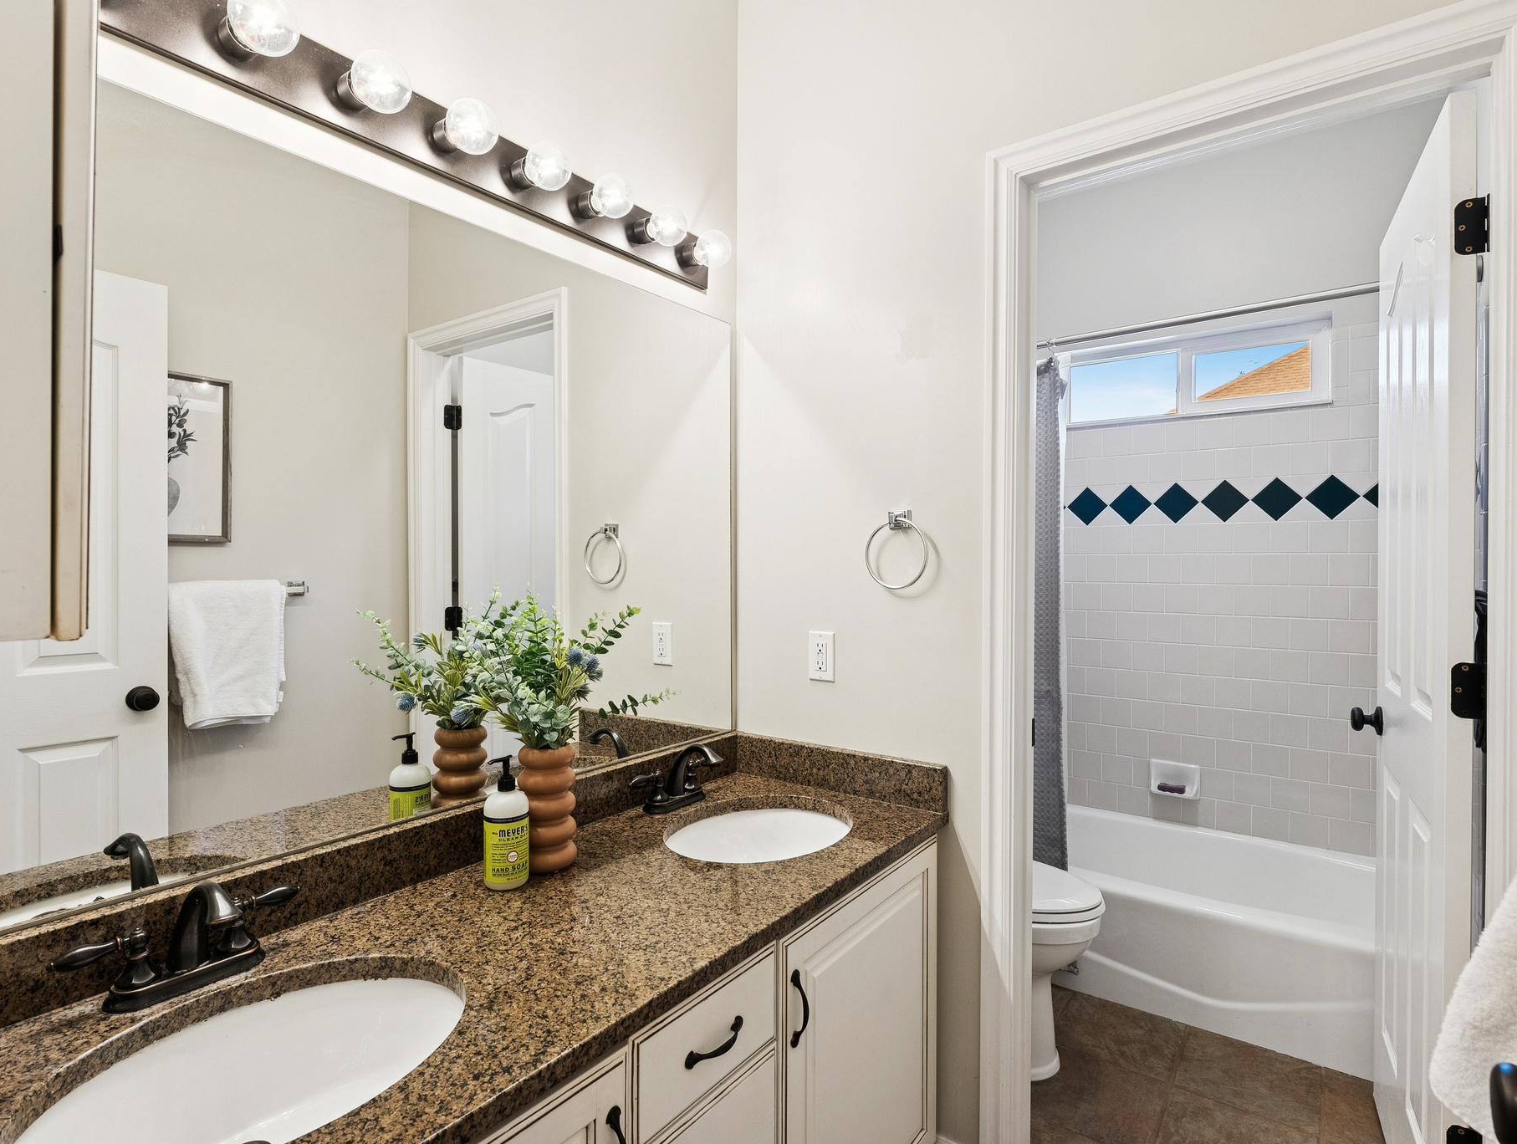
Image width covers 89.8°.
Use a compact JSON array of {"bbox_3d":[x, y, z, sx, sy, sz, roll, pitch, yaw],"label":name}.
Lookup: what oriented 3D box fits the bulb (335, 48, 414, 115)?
[{"bbox_3d":[-0.561,-0.715,1.121,0.110,0.080,0.080,0,0,36],"label":"bulb"}]

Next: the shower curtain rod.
[{"bbox_3d":[1.134,-0.724,2.269,1.520,0.030,0.030,0,0,36],"label":"shower curtain rod"}]

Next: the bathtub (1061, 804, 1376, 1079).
[{"bbox_3d":[1.312,1.103,2.530,1.520,0.337,0.780,0,0,36],"label":"bathtub"}]

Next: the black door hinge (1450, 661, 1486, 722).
[{"bbox_3d":[1.140,0.191,1.222,0.043,0.089,0.016,0,0,31],"label":"black door hinge"}]

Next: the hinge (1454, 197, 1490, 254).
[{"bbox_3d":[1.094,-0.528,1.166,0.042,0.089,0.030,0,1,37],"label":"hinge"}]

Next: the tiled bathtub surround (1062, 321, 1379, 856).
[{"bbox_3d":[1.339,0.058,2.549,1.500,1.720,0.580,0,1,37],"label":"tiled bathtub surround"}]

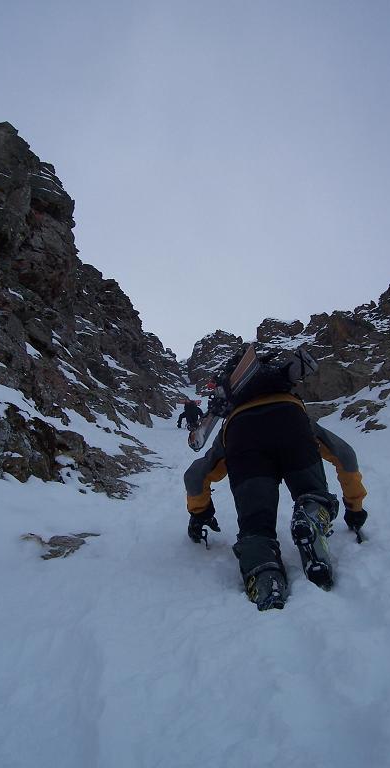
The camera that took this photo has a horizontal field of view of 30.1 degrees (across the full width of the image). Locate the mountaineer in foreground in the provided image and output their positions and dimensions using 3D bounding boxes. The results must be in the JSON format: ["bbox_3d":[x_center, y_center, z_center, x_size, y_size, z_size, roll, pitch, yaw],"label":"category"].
[{"bbox_3d":[0.410,0.480,3.620,0.930,1.500,0.950,1,-32,-2],"label":"mountaineer in foreground"}]

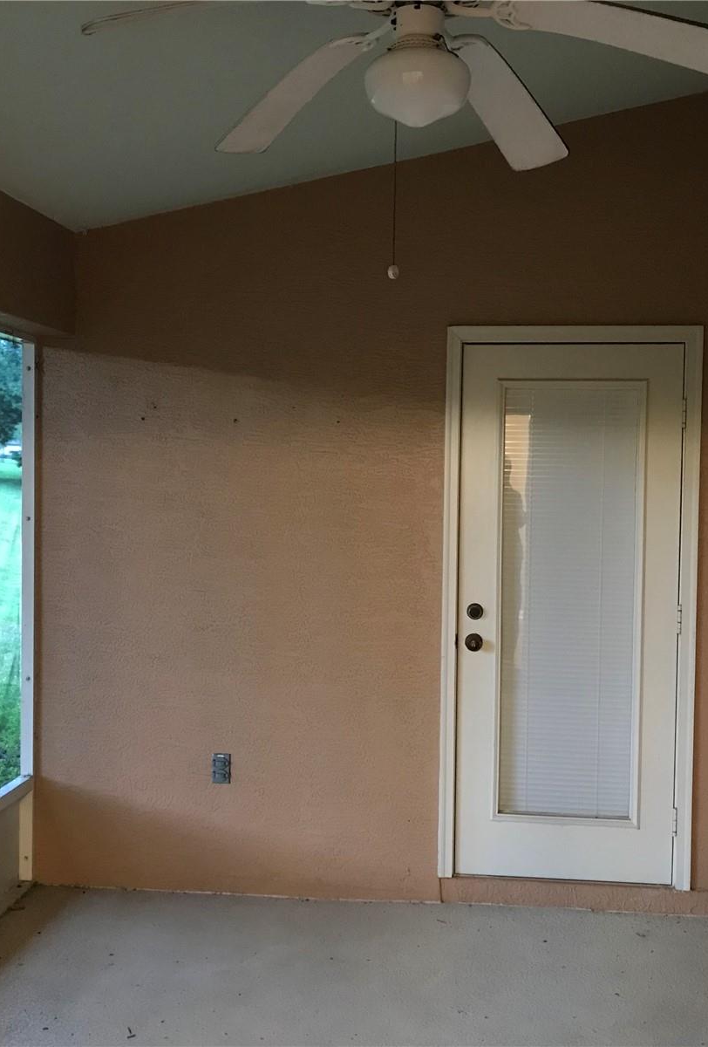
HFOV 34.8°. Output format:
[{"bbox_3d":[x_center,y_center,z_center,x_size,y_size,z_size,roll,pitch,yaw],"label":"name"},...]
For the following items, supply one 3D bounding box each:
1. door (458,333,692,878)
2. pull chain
[{"bbox_3d":[0.803,0.338,4.245,0.815,2.012,0.050,1,1,6],"label":"door"},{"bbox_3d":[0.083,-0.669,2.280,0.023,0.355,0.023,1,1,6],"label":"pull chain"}]

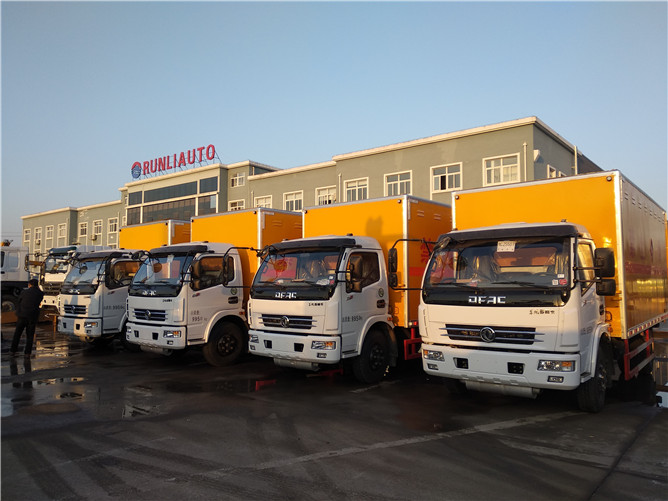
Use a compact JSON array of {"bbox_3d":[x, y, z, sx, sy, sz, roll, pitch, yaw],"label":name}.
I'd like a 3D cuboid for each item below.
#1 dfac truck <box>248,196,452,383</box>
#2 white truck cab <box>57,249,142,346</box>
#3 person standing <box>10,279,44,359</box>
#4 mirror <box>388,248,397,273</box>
[{"bbox_3d":[1.361,0.714,10.365,2.400,3.070,6.830,-3,-5,39],"label":"dfac truck"},{"bbox_3d":[-5.397,1.181,12.145,2.100,2.420,1.750,-3,-4,36],"label":"white truck cab"},{"bbox_3d":[-6.818,1.485,11.185,0.600,1.690,0.430,1,-4,-22],"label":"person standing"},{"bbox_3d":[0.775,0.132,6.599,0.080,0.330,0.190,1,-4,-18],"label":"mirror"}]

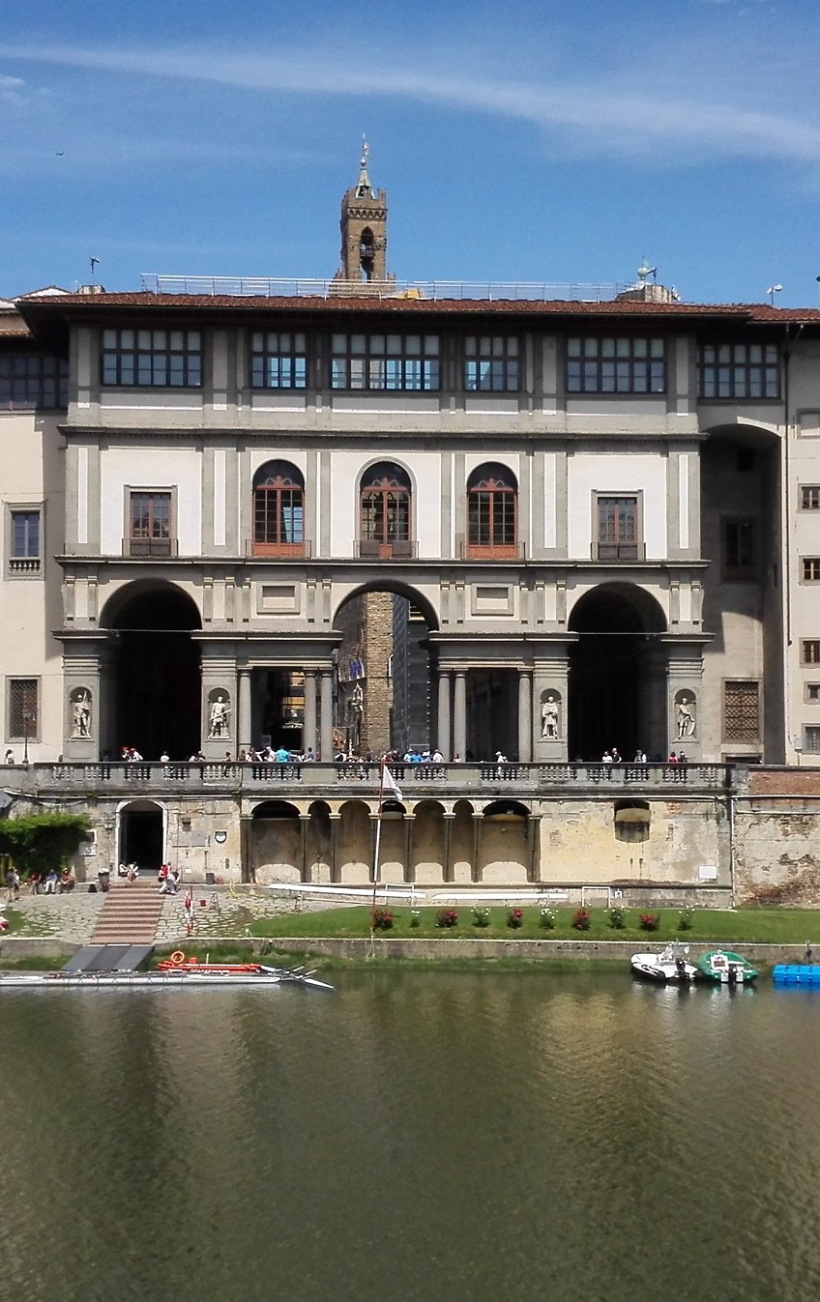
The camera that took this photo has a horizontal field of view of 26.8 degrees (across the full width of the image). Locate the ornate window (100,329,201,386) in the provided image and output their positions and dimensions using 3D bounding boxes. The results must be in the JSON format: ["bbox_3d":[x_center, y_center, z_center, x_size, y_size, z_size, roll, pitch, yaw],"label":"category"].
[{"bbox_3d":[-15.372,-17.351,102.244,6.071,3.470,0.400,0,-3,-4],"label":"ornate window"}]

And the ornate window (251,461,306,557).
[{"bbox_3d":[-7.808,-8.384,102.311,3.216,5.728,0.400,0,-3,-4],"label":"ornate window"}]

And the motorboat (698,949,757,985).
[{"bbox_3d":[13.443,13.455,74.220,2.050,1.150,4.400,0,-3,-2],"label":"motorboat"}]

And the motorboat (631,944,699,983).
[{"bbox_3d":[10.547,13.148,72.788,1.800,1.400,4.300,1,-3,-27],"label":"motorboat"}]

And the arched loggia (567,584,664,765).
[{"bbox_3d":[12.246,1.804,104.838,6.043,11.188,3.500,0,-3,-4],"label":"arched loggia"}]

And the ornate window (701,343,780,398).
[{"bbox_3d":[18.754,-15.919,98.140,4.566,3.168,0.400,0,-3,-4],"label":"ornate window"}]

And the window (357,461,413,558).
[{"bbox_3d":[-1.350,-7.755,95.000,2.992,5.407,0.400,0,-3,-4],"label":"window"}]

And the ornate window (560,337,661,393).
[{"bbox_3d":[12.330,-17.218,104.369,6.217,3.432,0.400,0,-3,-4],"label":"ornate window"}]

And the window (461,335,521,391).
[{"bbox_3d":[4.541,-15.950,95.841,3.327,3.108,0.400,0,-3,-4],"label":"window"}]

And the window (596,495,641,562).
[{"bbox_3d":[11.607,-6.866,95.861,2.508,3.734,0.400,0,-3,-4],"label":"window"}]

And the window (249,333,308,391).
[{"bbox_3d":[-7.846,-17.232,102.818,3.663,3.489,0.400,0,-3,-4],"label":"window"}]

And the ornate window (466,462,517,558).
[{"bbox_3d":[4.871,-8.410,103.287,3.168,5.892,0.400,0,-3,-4],"label":"ornate window"}]

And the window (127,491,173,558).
[{"bbox_3d":[-15.347,-7.475,101.688,2.754,3.973,0.400,0,-3,-4],"label":"window"}]

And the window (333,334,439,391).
[{"bbox_3d":[-1.407,-16.032,95.429,5.928,3.162,0.400,0,-3,-4],"label":"window"}]

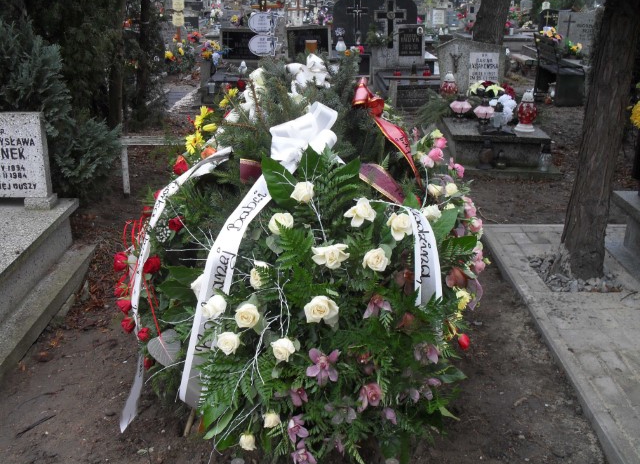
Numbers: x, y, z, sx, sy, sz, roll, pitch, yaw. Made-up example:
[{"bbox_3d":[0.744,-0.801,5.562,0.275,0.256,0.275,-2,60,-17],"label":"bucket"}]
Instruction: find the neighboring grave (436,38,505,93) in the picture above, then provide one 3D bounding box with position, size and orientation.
[{"bbox_3d":[1.615,-1.690,6.965,0.710,0.700,0.150,2,22,5],"label":"neighboring grave"}]

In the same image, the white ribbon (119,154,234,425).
[{"bbox_3d":[-0.530,0.213,2.370,0.390,1.000,0.340,0,22,0],"label":"white ribbon"}]

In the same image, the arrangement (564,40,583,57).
[{"bbox_3d":[3.996,-2.892,10.200,0.270,0.240,0.240,0,22,0],"label":"arrangement"}]

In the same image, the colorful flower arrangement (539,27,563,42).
[{"bbox_3d":[3.261,-2.781,9.134,0.330,0.240,0.280,0,22,0],"label":"colorful flower arrangement"}]

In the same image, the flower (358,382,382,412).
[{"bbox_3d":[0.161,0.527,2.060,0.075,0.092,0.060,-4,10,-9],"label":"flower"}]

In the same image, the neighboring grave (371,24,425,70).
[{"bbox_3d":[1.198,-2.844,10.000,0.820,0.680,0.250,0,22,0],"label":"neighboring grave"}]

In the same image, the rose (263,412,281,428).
[{"bbox_3d":[-0.159,0.618,2.120,0.060,0.055,0.055,2,12,5],"label":"rose"}]

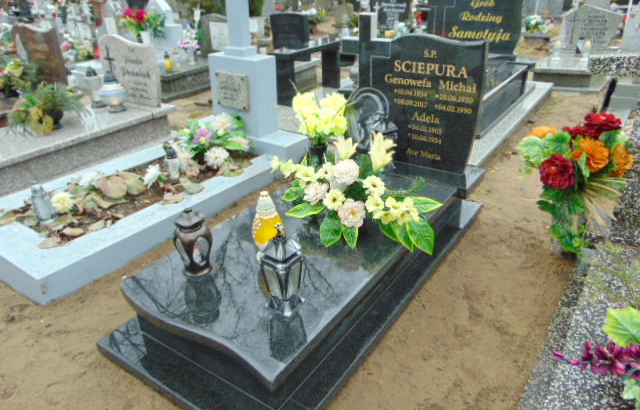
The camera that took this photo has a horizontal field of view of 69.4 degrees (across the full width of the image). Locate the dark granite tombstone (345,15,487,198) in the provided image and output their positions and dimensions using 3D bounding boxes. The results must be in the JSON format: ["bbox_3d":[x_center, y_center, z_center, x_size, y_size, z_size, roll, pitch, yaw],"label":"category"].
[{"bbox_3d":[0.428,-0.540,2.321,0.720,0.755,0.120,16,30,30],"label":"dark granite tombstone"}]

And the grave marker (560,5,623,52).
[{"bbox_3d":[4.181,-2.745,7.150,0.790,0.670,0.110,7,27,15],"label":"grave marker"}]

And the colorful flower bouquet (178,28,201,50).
[{"bbox_3d":[-1.750,-2.233,6.200,0.280,0.270,0.260,16,30,30],"label":"colorful flower bouquet"}]

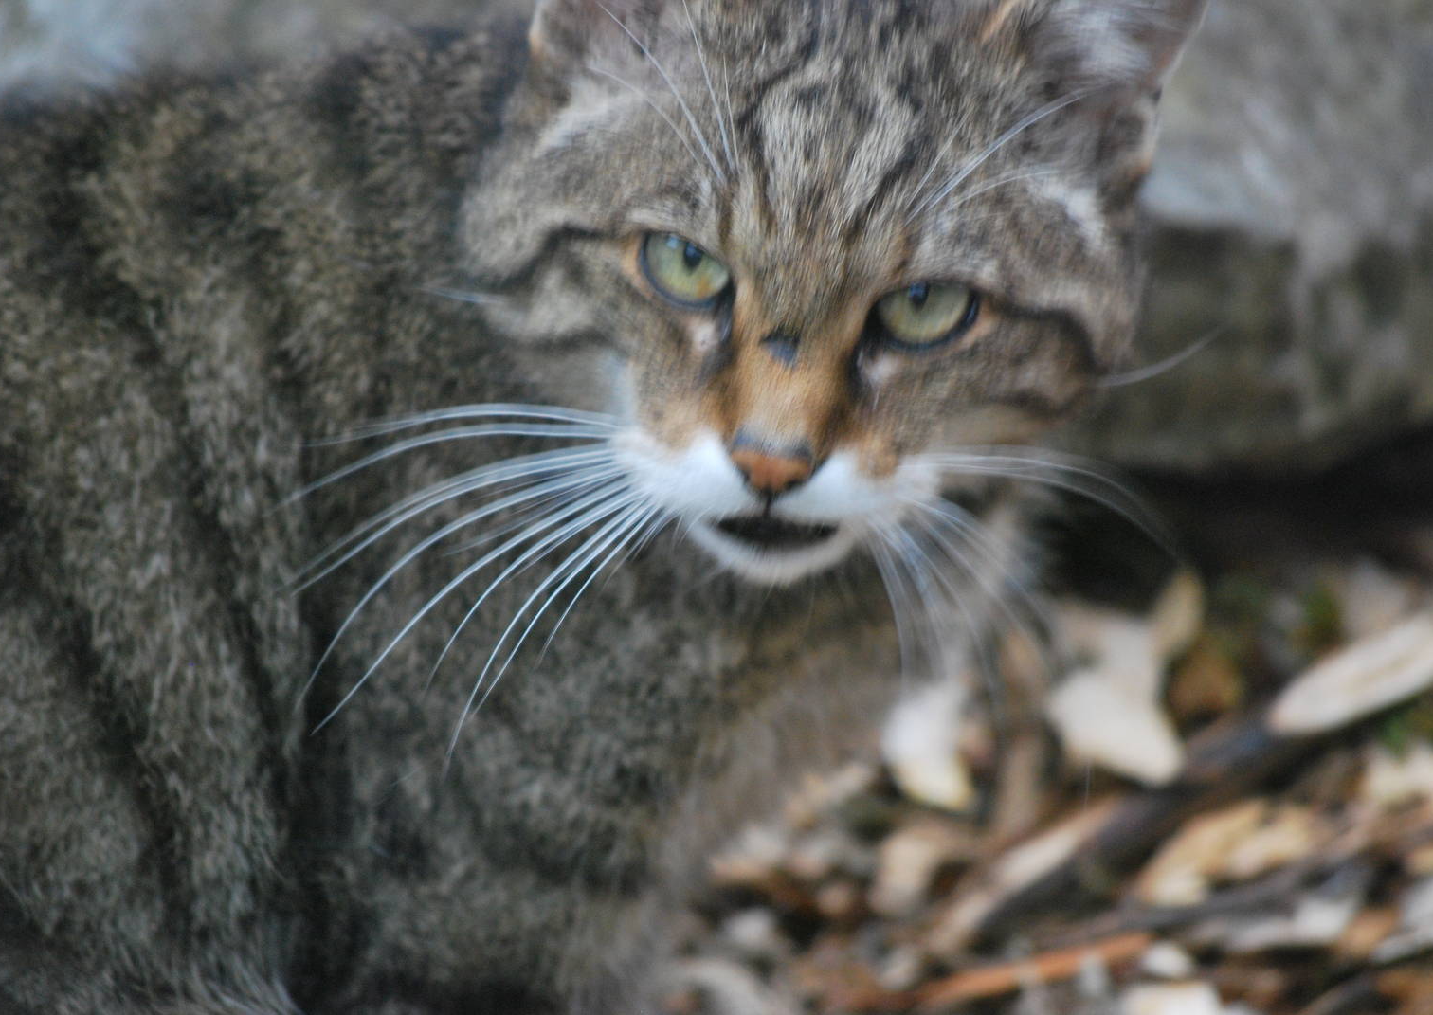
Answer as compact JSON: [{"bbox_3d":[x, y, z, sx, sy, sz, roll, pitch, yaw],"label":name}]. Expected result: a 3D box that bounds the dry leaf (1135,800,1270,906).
[{"bbox_3d":[0.091,0.065,2.370,0.017,0.010,0.032,20,32,36],"label":"dry leaf"}]

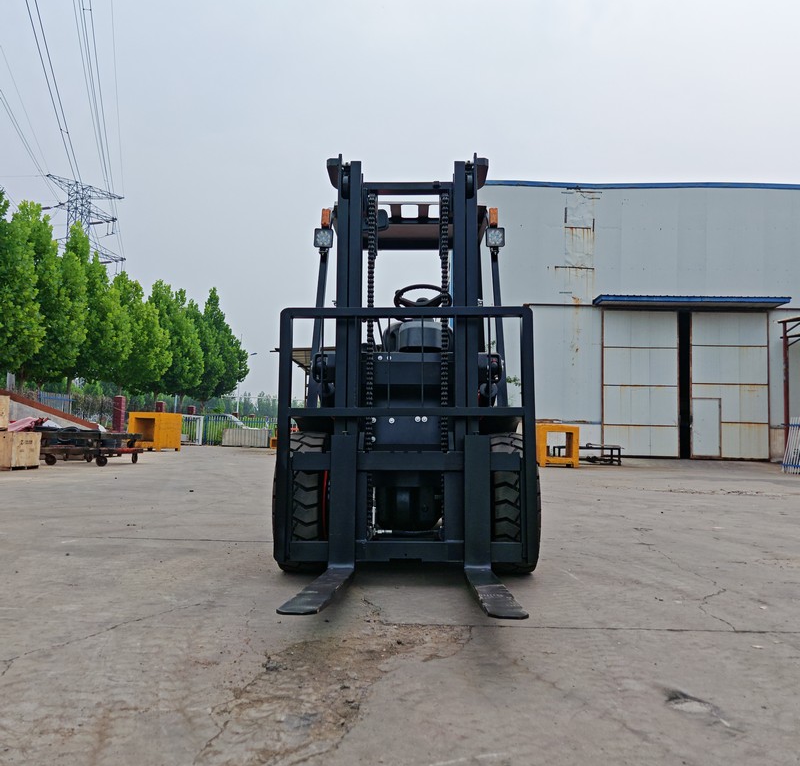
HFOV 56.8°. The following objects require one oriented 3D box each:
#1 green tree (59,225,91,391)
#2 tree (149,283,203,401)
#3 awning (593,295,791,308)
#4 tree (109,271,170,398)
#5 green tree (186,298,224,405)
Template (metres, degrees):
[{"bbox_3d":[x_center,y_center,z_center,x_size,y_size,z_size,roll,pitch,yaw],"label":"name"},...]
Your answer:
[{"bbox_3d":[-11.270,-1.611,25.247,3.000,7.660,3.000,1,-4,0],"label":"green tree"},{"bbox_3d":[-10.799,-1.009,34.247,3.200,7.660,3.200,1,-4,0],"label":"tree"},{"bbox_3d":[9.480,-2.718,24.300,6.250,0.320,1.000,0,-4,5],"label":"awning"},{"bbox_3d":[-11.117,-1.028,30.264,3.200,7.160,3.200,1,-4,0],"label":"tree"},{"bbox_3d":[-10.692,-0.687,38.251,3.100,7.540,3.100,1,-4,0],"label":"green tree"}]

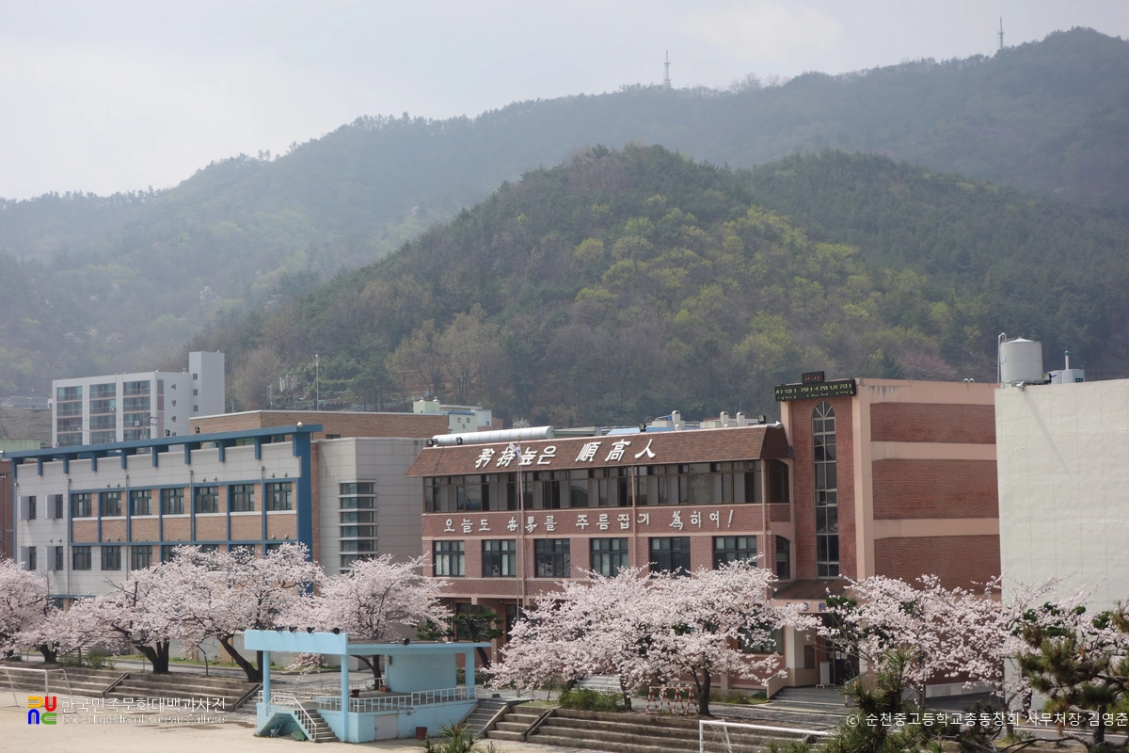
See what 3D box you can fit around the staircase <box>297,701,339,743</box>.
[{"bbox_3d":[-11.737,16.451,107.141,1.200,1.700,2.050,2,-5,-38],"label":"staircase"}]

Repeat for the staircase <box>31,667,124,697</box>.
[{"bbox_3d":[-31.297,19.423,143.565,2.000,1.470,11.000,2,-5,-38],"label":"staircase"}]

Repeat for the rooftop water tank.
[{"bbox_3d":[23.083,-0.784,114.030,2.091,2.304,2.091,-1,-4,0],"label":"rooftop water tank"}]

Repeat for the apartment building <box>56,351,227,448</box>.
[{"bbox_3d":[-75.965,10.227,402.467,28.516,26.854,15.663,-4,-5,40],"label":"apartment building"}]

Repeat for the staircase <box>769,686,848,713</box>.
[{"bbox_3d":[11.091,14.591,103.492,1.980,0.792,3.960,2,-5,-38],"label":"staircase"}]

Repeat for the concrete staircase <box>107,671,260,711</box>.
[{"bbox_3d":[-22.364,18.160,130.130,1.683,1.406,14.751,2,-5,-38],"label":"concrete staircase"}]

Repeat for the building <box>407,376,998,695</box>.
[{"bbox_3d":[7.471,8.575,120.987,15.840,15.295,34.749,2,-5,-38],"label":"building"}]

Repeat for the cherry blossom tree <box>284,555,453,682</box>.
[{"bbox_3d":[-10.679,13.186,121.209,8.771,7.187,8.332,-1,-4,0],"label":"cherry blossom tree"}]

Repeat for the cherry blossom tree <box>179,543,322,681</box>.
[{"bbox_3d":[-18.265,13.658,131.160,8.291,7.889,7.876,-1,-4,0],"label":"cherry blossom tree"}]

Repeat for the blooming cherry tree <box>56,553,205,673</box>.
[{"bbox_3d":[-26.528,14.284,137.947,9.197,7.454,8.737,0,-4,-11],"label":"blooming cherry tree"}]

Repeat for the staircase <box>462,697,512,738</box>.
[{"bbox_3d":[-3.794,16.433,108.003,2.200,1.550,2.300,2,-5,-38],"label":"staircase"}]

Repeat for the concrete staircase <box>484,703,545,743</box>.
[{"bbox_3d":[-2.095,15.994,103.969,1.633,1.426,2.673,2,-5,-38],"label":"concrete staircase"}]

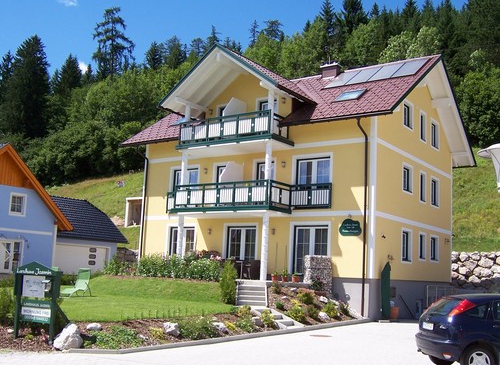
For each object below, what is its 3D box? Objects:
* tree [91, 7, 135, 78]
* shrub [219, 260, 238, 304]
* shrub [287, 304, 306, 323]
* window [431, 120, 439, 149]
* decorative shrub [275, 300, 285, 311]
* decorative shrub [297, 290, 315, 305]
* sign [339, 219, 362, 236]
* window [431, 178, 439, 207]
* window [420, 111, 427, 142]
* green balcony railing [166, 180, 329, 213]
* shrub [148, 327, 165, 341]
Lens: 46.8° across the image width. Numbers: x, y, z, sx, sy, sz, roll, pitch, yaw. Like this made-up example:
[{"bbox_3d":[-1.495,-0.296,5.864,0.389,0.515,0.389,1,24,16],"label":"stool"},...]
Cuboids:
[{"bbox_3d":[-19.797,-18.979,83.944,6.100,14.000,6.000,5,-9,-14],"label":"tree"},{"bbox_3d":[-0.791,3.676,21.400,0.643,1.567,0.643,3,-8,0],"label":"shrub"},{"bbox_3d":[1.371,3.820,16.850,0.499,0.527,0.499,3,-8,0],"label":"shrub"},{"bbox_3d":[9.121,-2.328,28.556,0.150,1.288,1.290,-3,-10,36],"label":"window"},{"bbox_3d":[0.930,3.878,18.219,0.315,0.363,0.298,2,-9,3],"label":"decorative shrub"},{"bbox_3d":[1.944,4.028,20.237,0.630,0.538,0.592,2,-9,6],"label":"decorative shrub"},{"bbox_3d":[3.916,1.763,22.503,0.972,0.662,0.060,-3,-10,36],"label":"sign"},{"bbox_3d":[9.182,0.587,28.896,0.160,1.302,1.117,-4,-11,36],"label":"window"},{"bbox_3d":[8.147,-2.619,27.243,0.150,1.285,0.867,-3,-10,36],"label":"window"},{"bbox_3d":[-0.906,0.770,25.941,9.100,1.280,1.700,-4,-11,36],"label":"green balcony railing"},{"bbox_3d":[-1.832,2.981,11.350,0.274,0.252,0.274,3,-8,0],"label":"shrub"}]

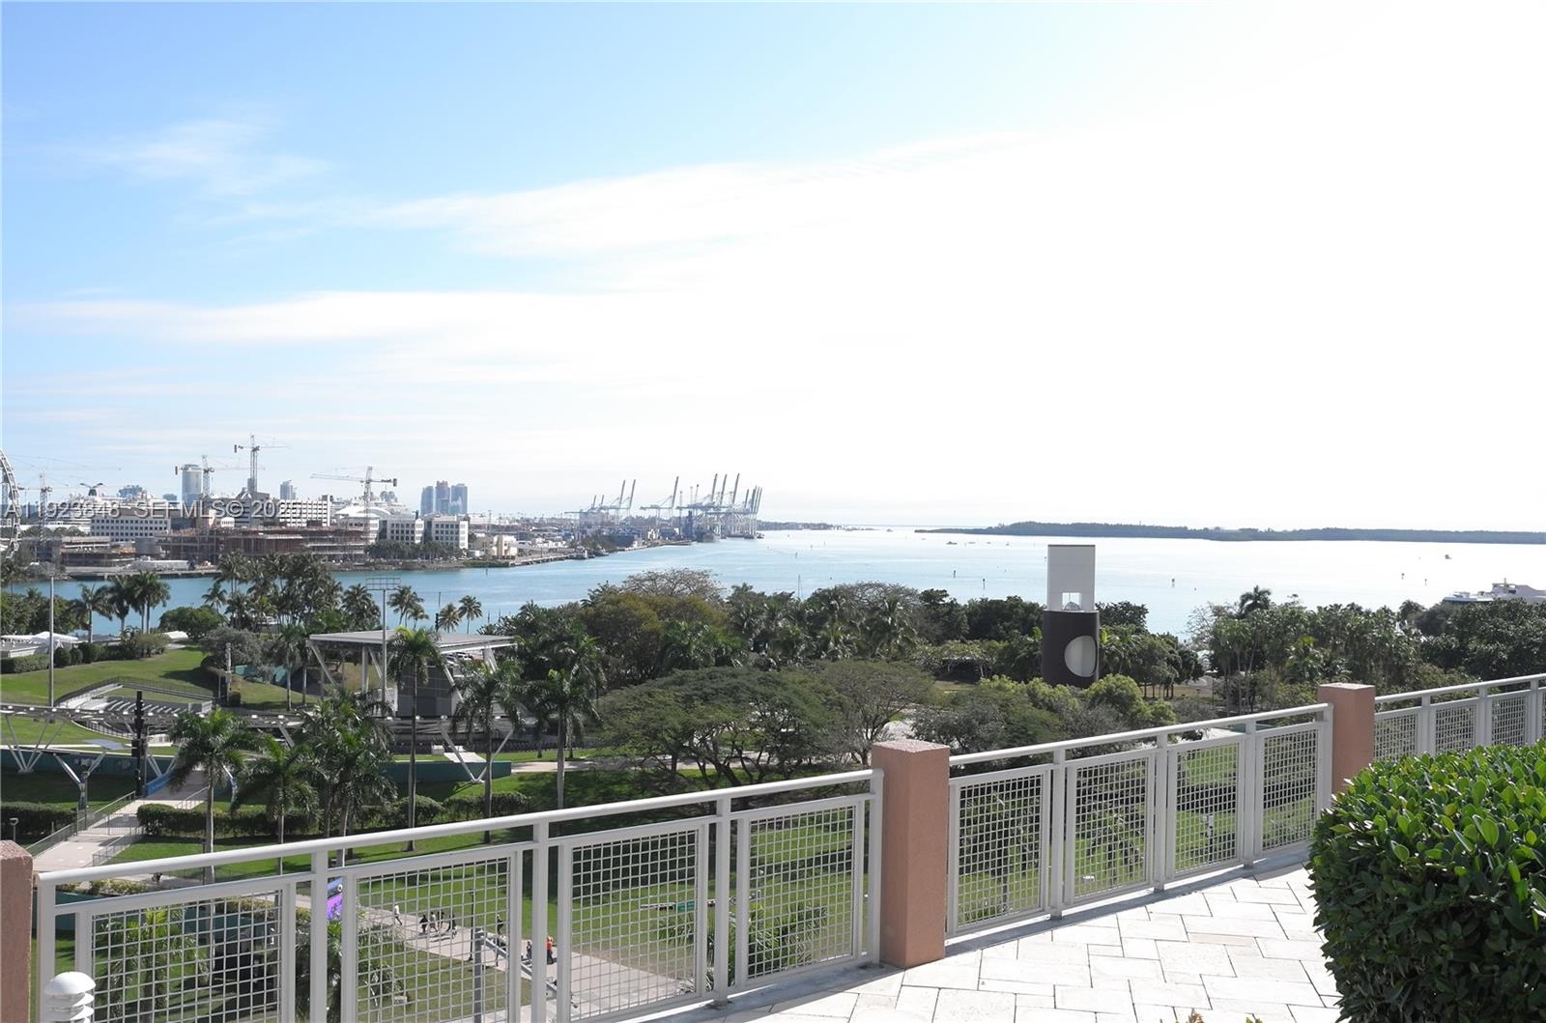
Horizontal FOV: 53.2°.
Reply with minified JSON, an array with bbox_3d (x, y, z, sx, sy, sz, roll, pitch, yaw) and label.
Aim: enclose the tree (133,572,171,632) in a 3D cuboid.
[{"bbox_3d":[-141.370,22.590,349.950,8.000,17.210,8.000,1,0,0],"label":"tree"}]

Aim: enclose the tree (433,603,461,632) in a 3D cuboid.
[{"bbox_3d":[-80.100,27.780,379.970,6.800,9.710,6.800,1,0,0],"label":"tree"}]

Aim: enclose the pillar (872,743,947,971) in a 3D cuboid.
[{"bbox_3d":[0.745,1.883,8.527,0.305,1.170,0.305,1,0,-43],"label":"pillar"}]

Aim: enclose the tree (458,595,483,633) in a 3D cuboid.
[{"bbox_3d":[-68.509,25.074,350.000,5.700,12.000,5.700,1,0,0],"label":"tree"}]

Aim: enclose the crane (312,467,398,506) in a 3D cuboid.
[{"bbox_3d":[-282.140,1.820,1039.820,70.000,63.940,4.000,1,0,-39],"label":"crane"}]

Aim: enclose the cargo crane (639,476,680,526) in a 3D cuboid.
[{"bbox_3d":[-200.188,-7.029,2720.000,74.000,100.000,27.000,1,0,-17],"label":"cargo crane"}]

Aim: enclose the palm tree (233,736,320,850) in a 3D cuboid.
[{"bbox_3d":[-35.257,24.089,108.958,5.974,16.756,5.974,1,0,0],"label":"palm tree"}]

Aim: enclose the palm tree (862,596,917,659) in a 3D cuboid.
[{"bbox_3d":[19.481,24.190,259.950,9.364,19.868,9.364,1,0,0],"label":"palm tree"}]

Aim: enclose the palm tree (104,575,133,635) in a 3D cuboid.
[{"bbox_3d":[-137.792,21.458,325.000,6.200,15.000,6.200,1,0,0],"label":"palm tree"}]

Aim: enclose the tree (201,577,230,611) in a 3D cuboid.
[{"bbox_3d":[-132.965,23.858,367.959,6.627,16.583,6.627,1,0,0],"label":"tree"}]

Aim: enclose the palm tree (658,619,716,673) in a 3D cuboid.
[{"bbox_3d":[-13.019,24.737,229.957,8.644,17.404,8.644,1,0,0],"label":"palm tree"}]

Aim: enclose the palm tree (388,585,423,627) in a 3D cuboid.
[{"bbox_3d":[-90.540,25.330,379.960,8.800,14.340,8.800,1,0,0],"label":"palm tree"}]

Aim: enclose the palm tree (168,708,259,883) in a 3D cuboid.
[{"bbox_3d":[-38.900,22.930,106.950,6.200,18.370,6.200,1,0,0],"label":"palm tree"}]

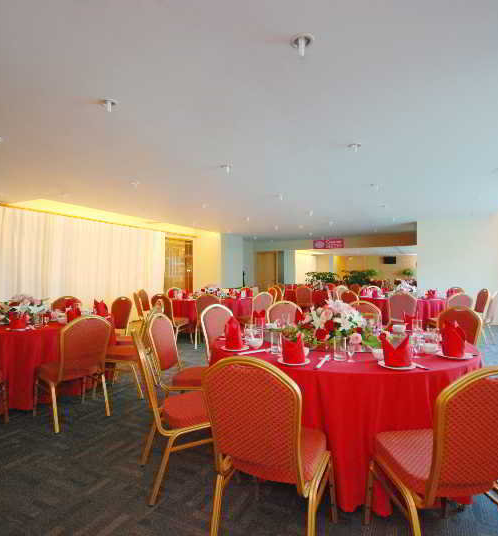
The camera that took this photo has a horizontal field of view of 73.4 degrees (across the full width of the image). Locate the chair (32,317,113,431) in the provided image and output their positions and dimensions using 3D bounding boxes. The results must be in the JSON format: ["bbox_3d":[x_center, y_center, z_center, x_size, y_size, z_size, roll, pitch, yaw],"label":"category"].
[{"bbox_3d":[-1.610,0.882,3.036,0.560,0.920,0.450,-1,-1,40],"label":"chair"}]

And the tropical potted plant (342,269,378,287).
[{"bbox_3d":[4.039,0.808,12.200,1.150,1.330,1.050,0,-1,28],"label":"tropical potted plant"}]

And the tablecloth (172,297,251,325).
[{"bbox_3d":[-0.815,1.022,7.500,2.000,0.750,2.000,0,-1,0],"label":"tablecloth"}]

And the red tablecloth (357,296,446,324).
[{"bbox_3d":[3.500,1.020,7.570,2.000,0.755,2.000,0,-1,28],"label":"red tablecloth"}]

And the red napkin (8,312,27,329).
[{"bbox_3d":[-2.171,0.487,3.130,0.155,0.155,0.120,1,-1,-33],"label":"red napkin"}]

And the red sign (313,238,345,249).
[{"bbox_3d":[3.168,-0.956,13.300,1.200,0.360,0.060,0,-1,28],"label":"red sign"}]

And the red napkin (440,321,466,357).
[{"bbox_3d":[1.330,0.460,2.173,0.155,0.200,0.120,0,-1,-45],"label":"red napkin"}]

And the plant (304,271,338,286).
[{"bbox_3d":[2.718,0.824,12.600,1.150,1.300,1.050,0,-1,28],"label":"plant"}]

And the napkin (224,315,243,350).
[{"bbox_3d":[-0.108,0.445,2.320,0.125,0.210,0.140,1,-1,-30],"label":"napkin"}]

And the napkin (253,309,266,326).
[{"bbox_3d":[0.104,0.484,3.300,0.115,0.165,0.130,-1,-1,40],"label":"napkin"}]

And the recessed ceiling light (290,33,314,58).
[{"bbox_3d":[0.280,-1.178,1.794,0.120,0.100,0.120,0,-1,0],"label":"recessed ceiling light"}]

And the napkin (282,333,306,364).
[{"bbox_3d":[0.272,0.475,2.020,0.135,0.180,0.115,-1,-1,27],"label":"napkin"}]

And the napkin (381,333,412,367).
[{"bbox_3d":[0.840,0.453,1.895,0.160,0.180,0.120,0,-1,-9],"label":"napkin"}]

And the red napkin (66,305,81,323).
[{"bbox_3d":[-1.923,0.500,3.657,0.120,0.190,0.150,-1,-1,21],"label":"red napkin"}]

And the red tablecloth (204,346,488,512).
[{"bbox_3d":[0.691,0.951,2.820,2.040,0.750,2.040,0,-1,0],"label":"red tablecloth"}]

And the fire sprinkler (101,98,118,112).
[{"bbox_3d":[-1.022,-1.173,2.436,0.115,0.080,0.115,0,-1,0],"label":"fire sprinkler"}]

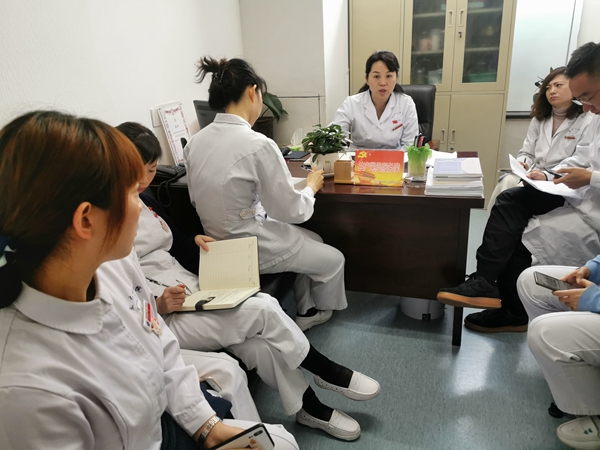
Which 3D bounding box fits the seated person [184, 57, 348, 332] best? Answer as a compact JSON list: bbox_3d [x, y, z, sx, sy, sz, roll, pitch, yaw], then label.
[{"bbox_3d":[-0.117,-0.022,2.009,0.720,1.310,0.540,-18,25,-34],"label":"seated person"}]

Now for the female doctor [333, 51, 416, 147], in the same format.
[{"bbox_3d":[0.493,-0.340,2.776,0.550,1.310,0.750,2,21,13],"label":"female doctor"}]

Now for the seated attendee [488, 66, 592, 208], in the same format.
[{"bbox_3d":[1.475,-0.348,2.859,0.800,1.170,0.540,-19,26,-36],"label":"seated attendee"}]

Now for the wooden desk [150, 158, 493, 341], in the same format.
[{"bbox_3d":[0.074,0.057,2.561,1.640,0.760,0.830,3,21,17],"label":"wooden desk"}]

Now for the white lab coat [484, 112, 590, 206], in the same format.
[{"bbox_3d":[1.511,-0.430,2.860,0.500,0.560,0.500,-20,26,-38],"label":"white lab coat"}]

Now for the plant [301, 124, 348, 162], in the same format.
[{"bbox_3d":[0.117,-0.388,2.240,0.220,0.180,0.220,3,21,17],"label":"plant"}]

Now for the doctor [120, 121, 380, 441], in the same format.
[{"bbox_3d":[-0.222,0.188,1.692,0.950,1.140,0.520,2,21,13],"label":"doctor"}]

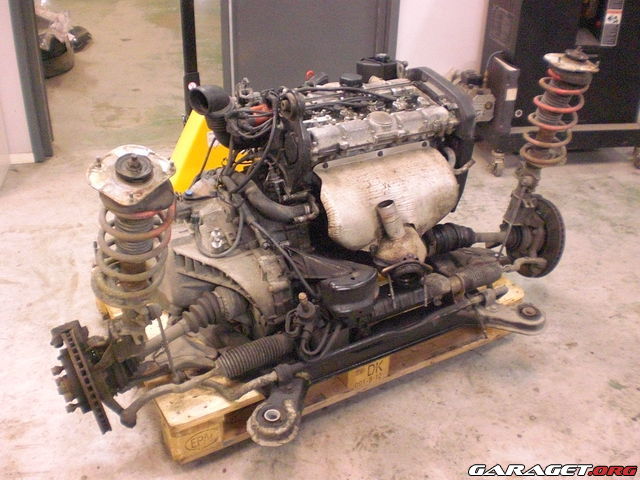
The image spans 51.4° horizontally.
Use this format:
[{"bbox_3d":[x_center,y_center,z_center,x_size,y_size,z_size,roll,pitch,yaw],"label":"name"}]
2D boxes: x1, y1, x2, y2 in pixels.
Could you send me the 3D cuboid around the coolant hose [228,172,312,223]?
[{"bbox_3d":[-0.134,-0.117,1.840,0.230,0.090,0.090,11,30,17],"label":"coolant hose"}]

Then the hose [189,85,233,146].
[{"bbox_3d":[-0.288,-0.328,1.770,0.088,0.150,0.120,26,38,37],"label":"hose"}]

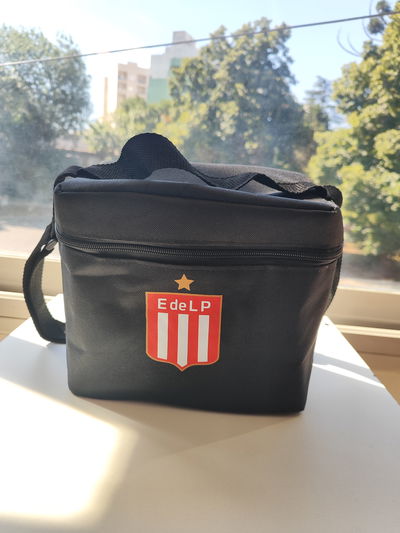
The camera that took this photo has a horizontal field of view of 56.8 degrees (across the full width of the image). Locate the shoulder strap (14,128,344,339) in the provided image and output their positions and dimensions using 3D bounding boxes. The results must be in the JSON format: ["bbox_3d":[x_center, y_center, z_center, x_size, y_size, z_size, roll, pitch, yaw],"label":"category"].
[{"bbox_3d":[-0.021,-0.015,0.414,0.330,0.250,0.115,4,15,0],"label":"shoulder strap"}]

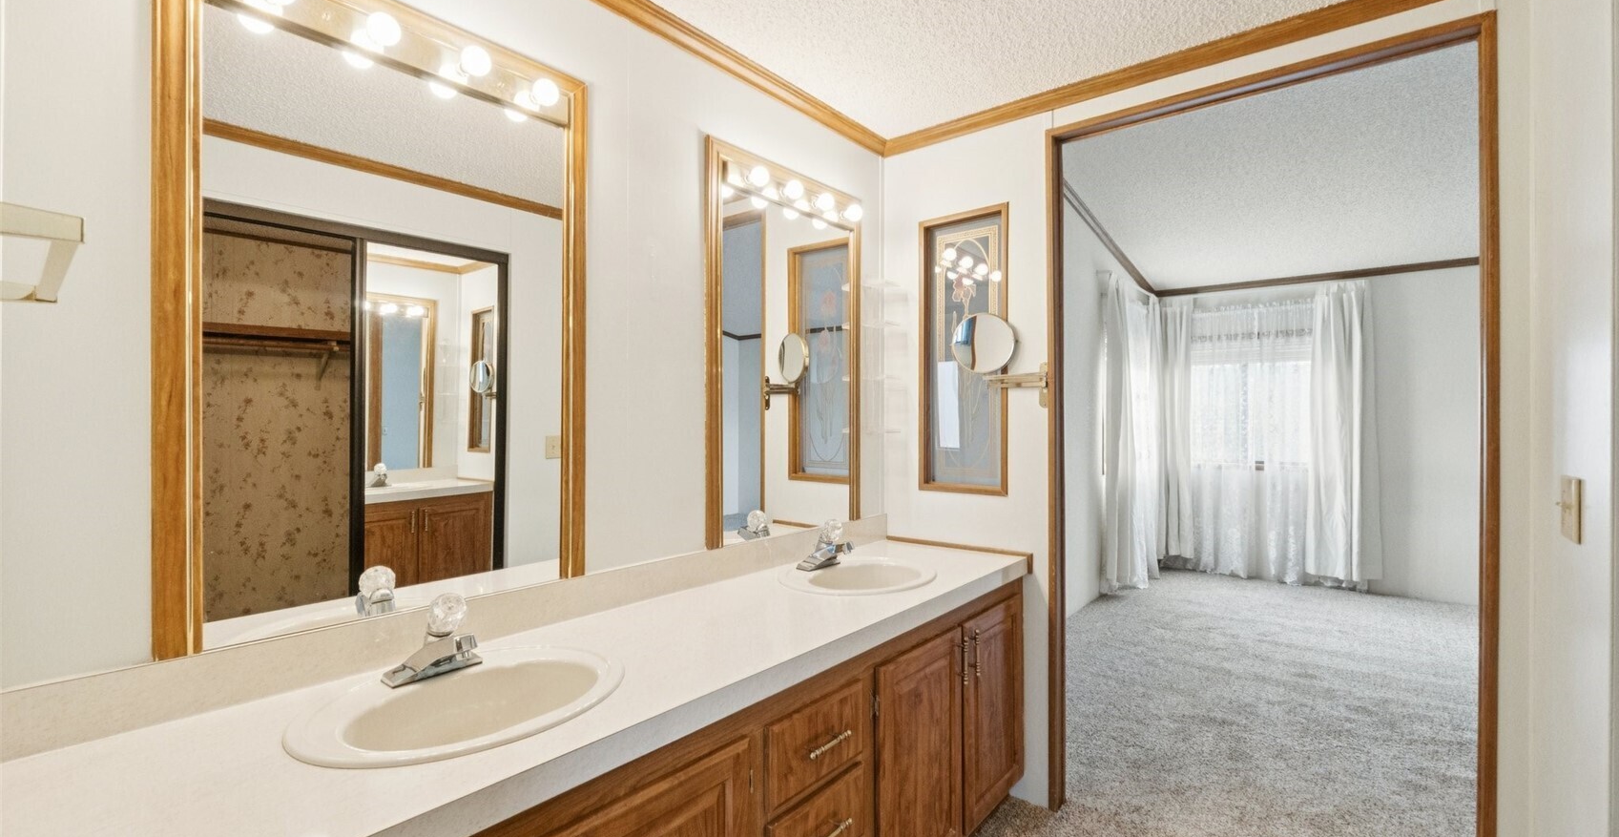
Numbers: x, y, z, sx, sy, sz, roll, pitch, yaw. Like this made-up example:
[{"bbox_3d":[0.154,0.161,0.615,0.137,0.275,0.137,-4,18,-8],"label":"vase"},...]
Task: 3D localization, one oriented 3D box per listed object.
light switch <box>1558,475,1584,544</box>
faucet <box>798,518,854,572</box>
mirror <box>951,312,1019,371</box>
[{"bbox_3d":[1.367,0.165,1.218,0.020,0.115,0.082,0,0,39],"label":"light switch"},{"bbox_3d":[0.073,0.384,2.055,0.160,0.147,0.153,0,0,39],"label":"faucet"},{"bbox_3d":[0.592,-0.252,2.290,0.206,0.206,0.024,0,0,21],"label":"mirror"}]

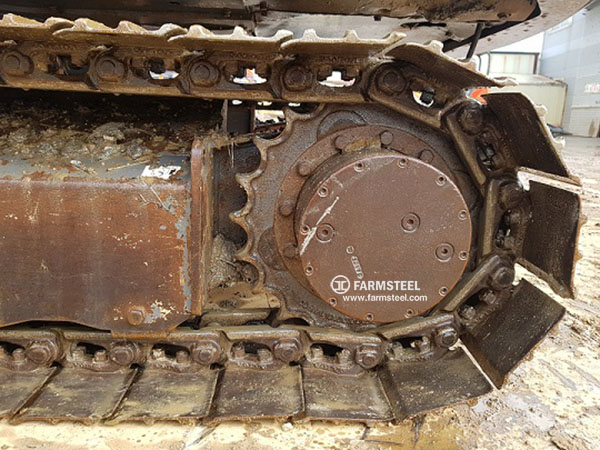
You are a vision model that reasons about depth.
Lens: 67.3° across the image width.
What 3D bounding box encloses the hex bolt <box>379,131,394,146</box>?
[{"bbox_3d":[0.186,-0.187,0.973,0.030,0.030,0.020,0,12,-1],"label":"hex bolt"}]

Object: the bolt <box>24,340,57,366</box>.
[{"bbox_3d":[-0.605,0.299,1.052,0.053,0.051,0.034,0,12,-1],"label":"bolt"}]

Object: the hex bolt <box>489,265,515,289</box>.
[{"bbox_3d":[0.456,0.116,1.023,0.053,0.053,0.026,0,11,-1],"label":"hex bolt"}]

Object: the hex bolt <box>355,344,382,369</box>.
[{"bbox_3d":[0.160,0.309,1.058,0.053,0.053,0.026,0,11,-1],"label":"hex bolt"}]

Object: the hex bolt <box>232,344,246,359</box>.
[{"bbox_3d":[-0.144,0.301,1.073,0.029,0.026,0.028,0,12,-1],"label":"hex bolt"}]

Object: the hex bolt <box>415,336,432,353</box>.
[{"bbox_3d":[0.294,0.283,1.067,0.033,0.026,0.033,-16,11,2],"label":"hex bolt"}]

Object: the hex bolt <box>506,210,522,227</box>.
[{"bbox_3d":[0.487,-0.015,1.024,0.024,0.029,0.029,-1,12,-1],"label":"hex bolt"}]

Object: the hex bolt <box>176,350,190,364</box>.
[{"bbox_3d":[-0.277,0.316,1.074,0.029,0.026,0.028,0,12,-1],"label":"hex bolt"}]

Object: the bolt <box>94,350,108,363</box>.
[{"bbox_3d":[-0.472,0.314,1.072,0.029,0.024,0.029,0,12,-1],"label":"bolt"}]

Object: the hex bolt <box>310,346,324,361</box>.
[{"bbox_3d":[0.042,0.309,1.081,0.029,0.024,0.029,5,11,-2],"label":"hex bolt"}]

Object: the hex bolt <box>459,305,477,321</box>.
[{"bbox_3d":[0.398,0.208,1.068,0.024,0.029,0.029,37,9,-8],"label":"hex bolt"}]

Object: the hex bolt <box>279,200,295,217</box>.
[{"bbox_3d":[-0.031,-0.037,1.048,0.033,0.033,0.018,0,11,-1],"label":"hex bolt"}]

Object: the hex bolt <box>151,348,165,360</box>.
[{"bbox_3d":[-0.339,0.308,1.071,0.029,0.026,0.028,0,12,-1],"label":"hex bolt"}]

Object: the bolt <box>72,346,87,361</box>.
[{"bbox_3d":[-0.533,0.310,1.087,0.030,0.025,0.030,0,11,-1],"label":"bolt"}]

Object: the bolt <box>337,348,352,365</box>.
[{"bbox_3d":[0.106,0.312,1.071,0.033,0.026,0.033,5,11,-2],"label":"bolt"}]

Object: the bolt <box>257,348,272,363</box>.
[{"bbox_3d":[-0.085,0.313,1.080,0.029,0.024,0.029,-1,12,-1],"label":"bolt"}]

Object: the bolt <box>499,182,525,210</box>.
[{"bbox_3d":[0.463,-0.064,0.988,0.053,0.053,0.026,0,11,-1],"label":"bolt"}]

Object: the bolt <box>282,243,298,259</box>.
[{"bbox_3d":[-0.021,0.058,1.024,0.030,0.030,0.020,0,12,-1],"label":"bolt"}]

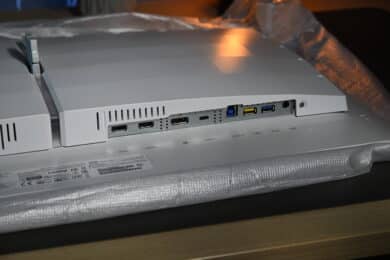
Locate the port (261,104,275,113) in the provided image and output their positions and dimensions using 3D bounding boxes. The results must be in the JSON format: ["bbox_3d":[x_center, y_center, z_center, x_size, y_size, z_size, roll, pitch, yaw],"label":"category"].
[{"bbox_3d":[0.066,-0.021,0.755,0.013,0.006,0.009,-7,21,-15],"label":"port"}]

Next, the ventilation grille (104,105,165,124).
[{"bbox_3d":[-0.051,-0.014,0.707,0.051,0.009,0.004,-7,21,-15],"label":"ventilation grille"}]

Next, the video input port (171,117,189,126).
[{"bbox_3d":[-0.015,-0.009,0.733,0.017,0.006,0.008,-7,21,-15],"label":"video input port"}]

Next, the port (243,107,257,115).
[{"bbox_3d":[0.049,-0.019,0.750,0.013,0.006,0.009,-7,21,-15],"label":"port"}]

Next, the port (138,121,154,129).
[{"bbox_3d":[-0.044,-0.006,0.724,0.015,0.005,0.008,-7,21,-15],"label":"port"}]

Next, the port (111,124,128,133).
[{"bbox_3d":[-0.067,-0.002,0.718,0.015,0.005,0.008,-7,21,-15],"label":"port"}]

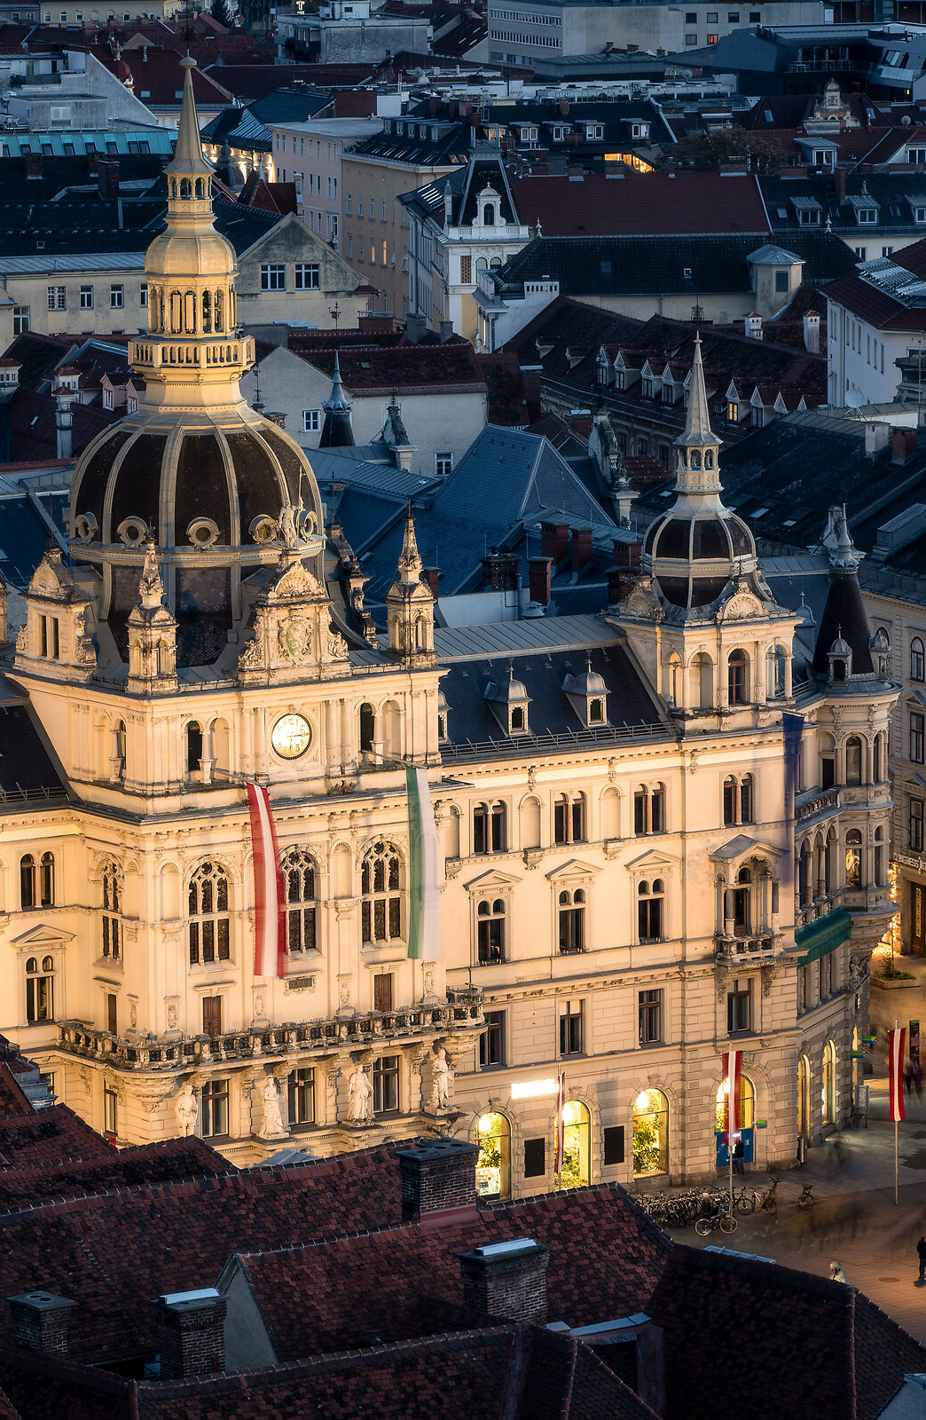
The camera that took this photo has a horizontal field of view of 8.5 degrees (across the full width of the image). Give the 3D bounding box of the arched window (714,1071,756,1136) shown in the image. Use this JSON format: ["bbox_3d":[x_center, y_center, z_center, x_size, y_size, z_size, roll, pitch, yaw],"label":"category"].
[{"bbox_3d":[12.656,18.225,288.467,2.357,2.875,0.357,-6,10,-34],"label":"arched window"}]

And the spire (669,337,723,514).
[{"bbox_3d":[10.591,-13.030,280.819,2.300,8.042,2.300,-6,10,-34],"label":"spire"}]

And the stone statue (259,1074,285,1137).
[{"bbox_3d":[-8.053,16.637,261.399,0.950,2.500,0.750,-6,10,-34],"label":"stone statue"}]

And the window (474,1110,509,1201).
[{"bbox_3d":[1.396,19.182,266.760,1.880,3.920,0.300,-6,10,-34],"label":"window"}]

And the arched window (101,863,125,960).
[{"bbox_3d":[-14.415,8.051,252.484,0.350,4.250,2.000,-6,10,-34],"label":"arched window"}]

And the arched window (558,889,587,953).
[{"bbox_3d":[5.005,9.579,281.990,1.487,2.951,0.306,-6,10,-34],"label":"arched window"}]

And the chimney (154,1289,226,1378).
[{"bbox_3d":[-6.125,14.185,141.122,1.330,1.850,1.050,-6,10,-34],"label":"chimney"}]

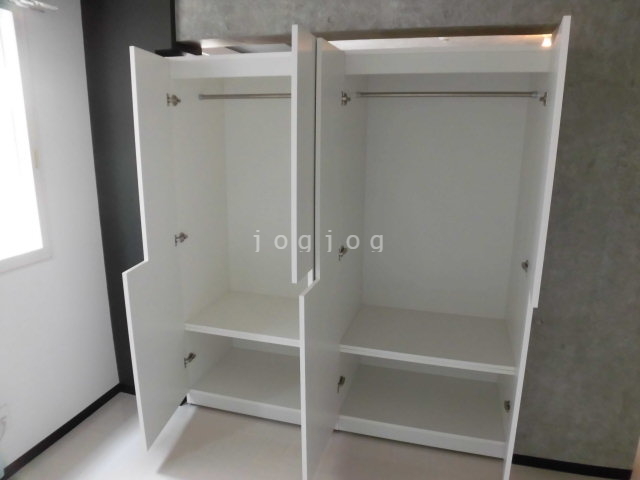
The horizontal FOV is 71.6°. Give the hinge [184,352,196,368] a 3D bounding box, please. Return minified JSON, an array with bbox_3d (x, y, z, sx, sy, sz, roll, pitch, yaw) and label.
[{"bbox_3d":[-0.752,0.700,2.576,0.032,0.060,0.075,4,14,14],"label":"hinge"}]

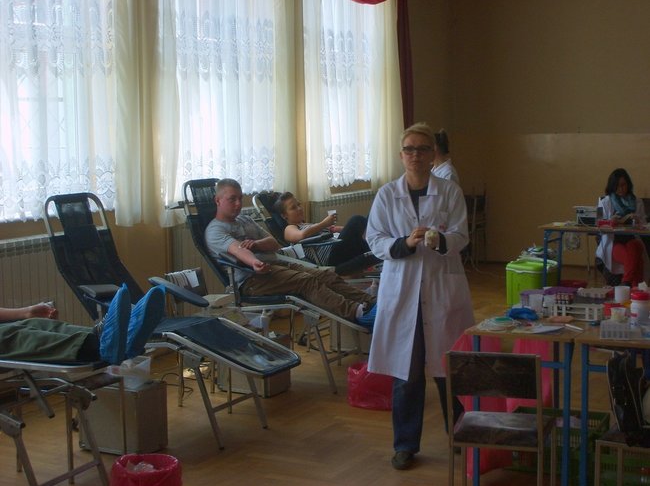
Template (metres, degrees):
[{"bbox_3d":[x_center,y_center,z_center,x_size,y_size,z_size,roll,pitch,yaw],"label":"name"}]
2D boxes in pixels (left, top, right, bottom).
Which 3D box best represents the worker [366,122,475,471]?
[{"bbox_3d":[0.470,0.255,5.811,0.550,1.700,0.420,0,6,3],"label":"worker"}]

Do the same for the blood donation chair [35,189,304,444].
[{"bbox_3d":[-0.845,0.388,6.442,1.480,1.310,0.720,3,7,29],"label":"blood donation chair"}]

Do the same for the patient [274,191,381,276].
[{"bbox_3d":[0.187,-0.058,8.968,1.350,0.660,0.540,3,7,29],"label":"patient"}]

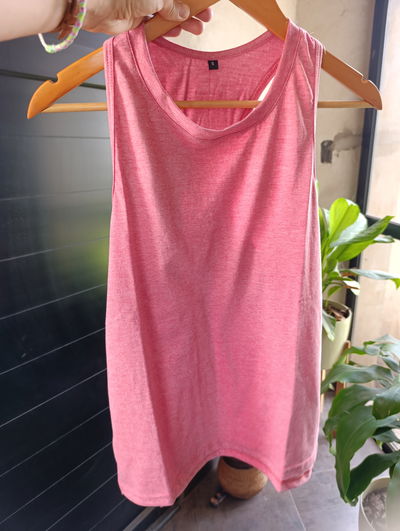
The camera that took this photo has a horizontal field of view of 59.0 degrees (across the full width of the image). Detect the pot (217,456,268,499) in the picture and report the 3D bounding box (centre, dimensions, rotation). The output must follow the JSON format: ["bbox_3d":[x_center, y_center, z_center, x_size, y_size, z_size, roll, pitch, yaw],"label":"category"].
[{"bbox_3d":[0.170,0.812,1.420,0.200,0.155,0.200,-2,17,1],"label":"pot"}]

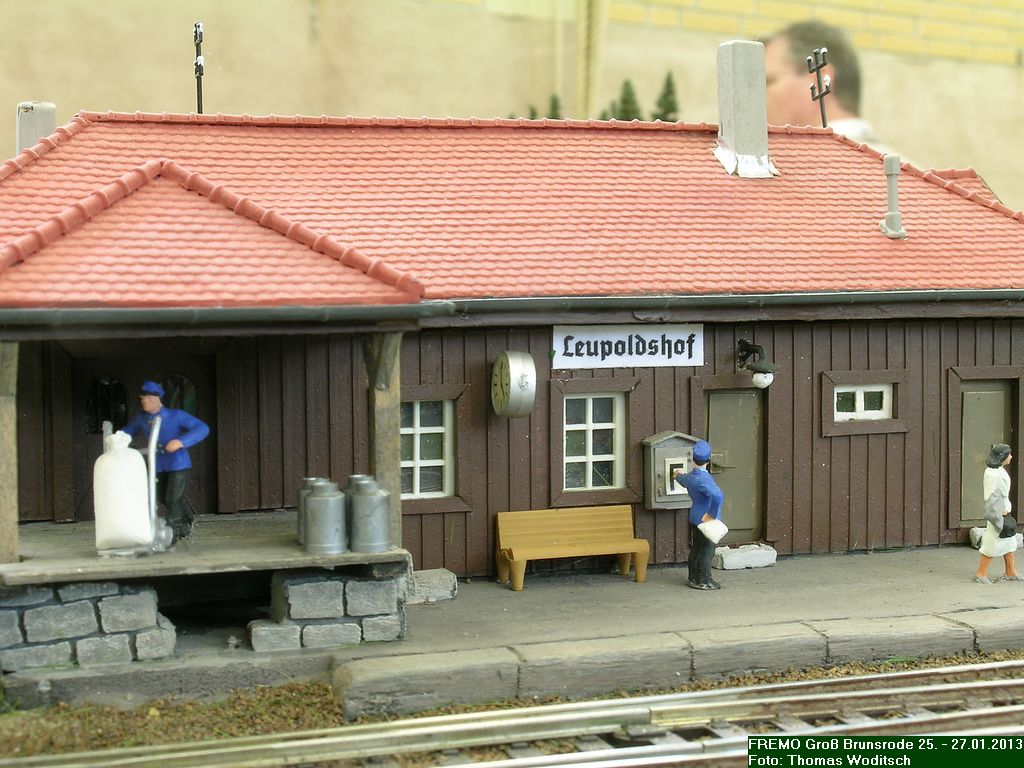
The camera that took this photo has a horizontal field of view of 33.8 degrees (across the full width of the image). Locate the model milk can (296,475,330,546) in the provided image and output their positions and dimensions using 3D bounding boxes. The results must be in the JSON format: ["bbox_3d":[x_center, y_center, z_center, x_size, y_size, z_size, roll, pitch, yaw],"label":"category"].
[{"bbox_3d":[-0.023,0.015,0.199,0.005,0.008,0.005,0,4,0],"label":"model milk can"}]

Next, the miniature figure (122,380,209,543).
[{"bbox_3d":[-0.042,0.009,0.202,0.009,0.019,0.007,3,5,38],"label":"miniature figure"}]

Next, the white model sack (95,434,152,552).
[{"bbox_3d":[-0.045,0.012,0.195,0.006,0.013,0.005,1,4,23],"label":"white model sack"}]

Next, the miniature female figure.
[{"bbox_3d":[0.067,0.018,0.231,0.007,0.019,0.005,-1,4,-12],"label":"miniature female figure"}]

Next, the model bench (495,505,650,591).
[{"bbox_3d":[0.009,0.023,0.234,0.020,0.010,0.008,-2,4,-16],"label":"model bench"}]

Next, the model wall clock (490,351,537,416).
[{"bbox_3d":[0.000,0.000,0.232,0.004,0.009,0.009,-2,4,-16],"label":"model wall clock"}]

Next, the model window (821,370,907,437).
[{"bbox_3d":[0.053,0.003,0.253,0.014,0.010,0.003,-2,4,-16],"label":"model window"}]

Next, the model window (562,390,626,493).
[{"bbox_3d":[0.012,0.008,0.242,0.010,0.014,0.002,-2,4,-16],"label":"model window"}]

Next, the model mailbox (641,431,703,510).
[{"bbox_3d":[0.023,0.012,0.243,0.008,0.011,0.004,-2,4,-16],"label":"model mailbox"}]

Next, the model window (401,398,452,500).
[{"bbox_3d":[-0.013,0.009,0.235,0.009,0.014,0.002,-2,4,-16],"label":"model window"}]

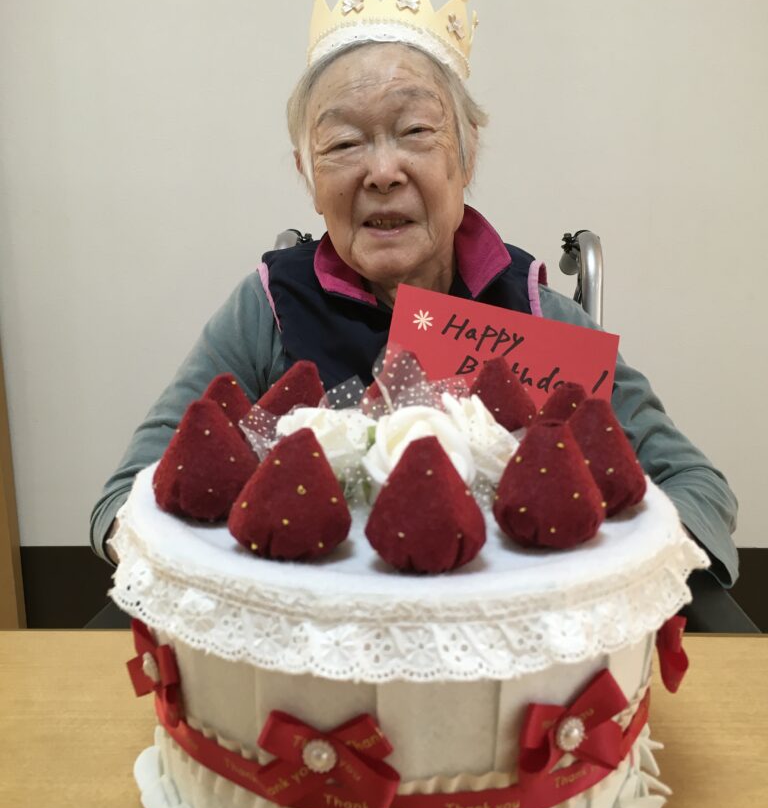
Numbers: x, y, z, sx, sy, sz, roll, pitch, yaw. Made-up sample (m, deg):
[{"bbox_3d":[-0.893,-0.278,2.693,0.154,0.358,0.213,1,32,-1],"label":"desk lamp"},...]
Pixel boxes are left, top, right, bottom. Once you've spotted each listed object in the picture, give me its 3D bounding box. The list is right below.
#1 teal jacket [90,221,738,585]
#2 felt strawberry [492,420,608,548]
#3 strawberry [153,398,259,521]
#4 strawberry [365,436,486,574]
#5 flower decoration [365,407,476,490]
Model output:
[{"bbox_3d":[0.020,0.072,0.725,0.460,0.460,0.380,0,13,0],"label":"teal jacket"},{"bbox_3d":[0.070,0.032,0.365,0.050,0.052,0.050,0,13,0],"label":"felt strawberry"},{"bbox_3d":[-0.085,0.025,0.406,0.050,0.052,0.050,0,13,0],"label":"strawberry"},{"bbox_3d":[0.017,0.039,0.344,0.050,0.052,0.050,0,13,0],"label":"strawberry"},{"bbox_3d":[0.018,0.024,0.460,0.060,0.050,0.056,0,12,0],"label":"flower decoration"}]

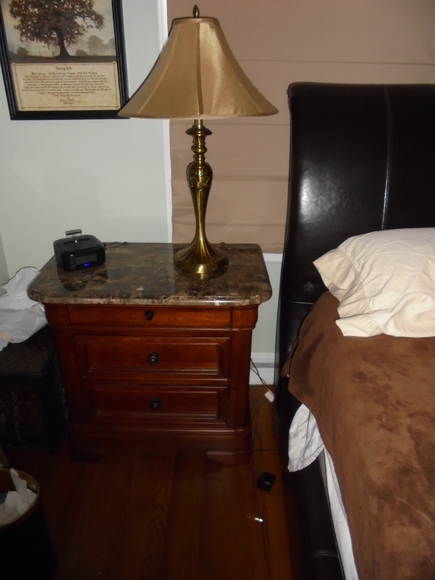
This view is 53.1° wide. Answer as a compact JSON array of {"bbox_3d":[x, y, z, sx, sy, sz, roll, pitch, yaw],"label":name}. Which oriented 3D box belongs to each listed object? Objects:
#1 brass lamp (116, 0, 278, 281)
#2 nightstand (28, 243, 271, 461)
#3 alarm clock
[{"bbox_3d":[-0.054,-0.428,1.337,0.468,0.746,0.468,1,26,0],"label":"brass lamp"},{"bbox_3d":[-0.211,0.232,1.625,0.747,0.697,0.470,1,26,0],"label":"nightstand"},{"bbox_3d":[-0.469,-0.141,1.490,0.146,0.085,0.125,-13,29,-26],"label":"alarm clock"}]

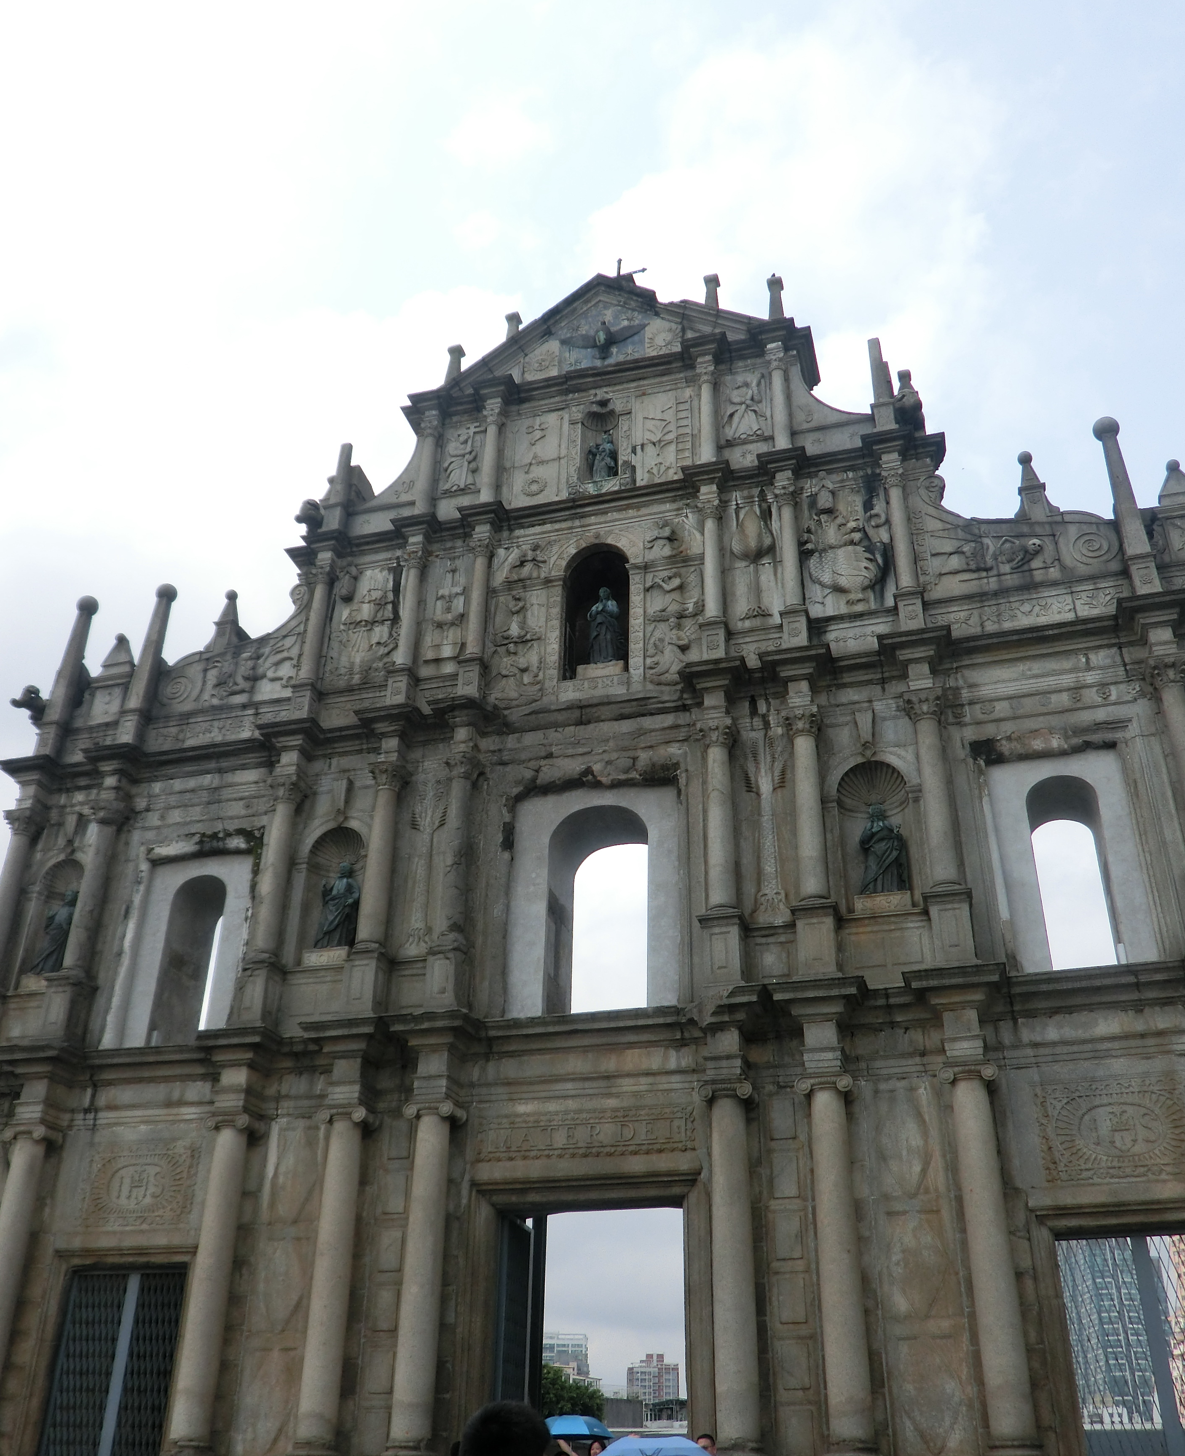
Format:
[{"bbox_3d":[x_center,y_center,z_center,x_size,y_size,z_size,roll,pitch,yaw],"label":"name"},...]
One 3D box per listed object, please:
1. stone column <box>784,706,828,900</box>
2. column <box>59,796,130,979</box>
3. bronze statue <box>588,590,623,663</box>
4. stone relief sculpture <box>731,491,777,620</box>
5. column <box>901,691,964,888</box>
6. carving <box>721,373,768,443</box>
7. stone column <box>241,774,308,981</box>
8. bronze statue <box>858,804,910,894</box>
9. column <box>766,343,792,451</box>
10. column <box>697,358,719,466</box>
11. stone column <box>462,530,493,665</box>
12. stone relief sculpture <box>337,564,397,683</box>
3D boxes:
[{"bbox_3d":[3.364,1.121,20.957,0.580,3.364,0.580,-8,-32,15],"label":"stone column"},{"bbox_3d":[-8.882,2.827,24.007,0.515,3.224,0.515,-8,-30,14],"label":"column"},{"bbox_3d":[0.222,-2.003,25.545,0.660,1.750,0.550,-8,-31,14],"label":"bronze statue"},{"bbox_3d":[2.903,-3.145,24.107,0.761,2.781,0.400,-8,-32,15],"label":"stone relief sculpture"},{"bbox_3d":[5.289,1.017,20.813,0.570,3.400,0.570,-8,-31,14],"label":"column"},{"bbox_3d":[2.952,-6.218,26.027,0.875,1.607,0.206,-8,-30,14],"label":"carving"},{"bbox_3d":[-5.548,2.584,23.558,0.620,3.520,0.600,-8,-31,14],"label":"stone column"},{"bbox_3d":[4.654,1.963,21.661,0.741,1.653,0.513,-8,-31,14],"label":"bronze statue"},{"bbox_3d":[3.605,-6.263,25.722,0.430,2.983,0.430,-8,-32,15],"label":"column"},{"bbox_3d":[2.228,-6.184,25.993,0.360,2.534,0.360,-8,-30,14],"label":"column"},{"bbox_3d":[-2.212,-2.592,26.222,0.445,2.964,0.445,0,-30,0],"label":"stone column"},{"bbox_3d":[-4.360,-2.003,26.005,1.102,2.554,0.227,-8,-30,14],"label":"stone relief sculpture"}]

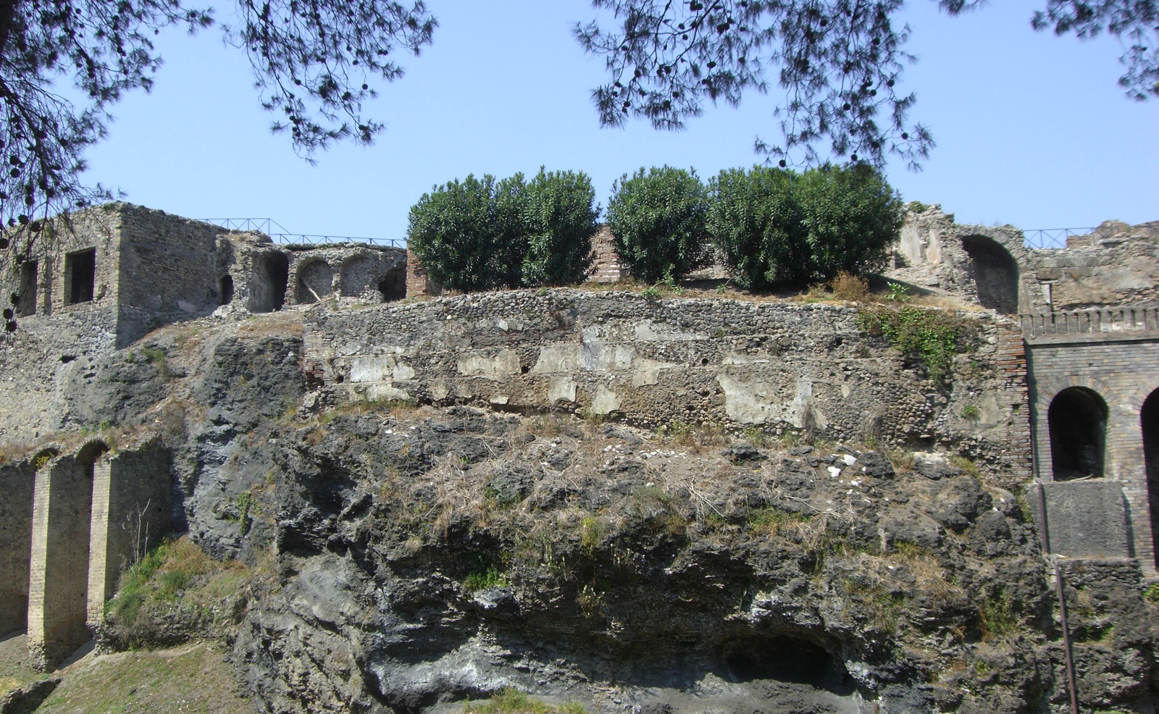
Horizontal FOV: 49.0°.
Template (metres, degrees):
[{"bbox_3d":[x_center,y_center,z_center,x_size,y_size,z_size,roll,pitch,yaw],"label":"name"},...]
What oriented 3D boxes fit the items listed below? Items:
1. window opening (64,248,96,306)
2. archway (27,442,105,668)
[{"bbox_3d":[-16.881,-2.688,43.500,1.716,1.986,0.450,-7,-11,34],"label":"window opening"},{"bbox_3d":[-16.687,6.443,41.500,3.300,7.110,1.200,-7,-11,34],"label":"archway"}]

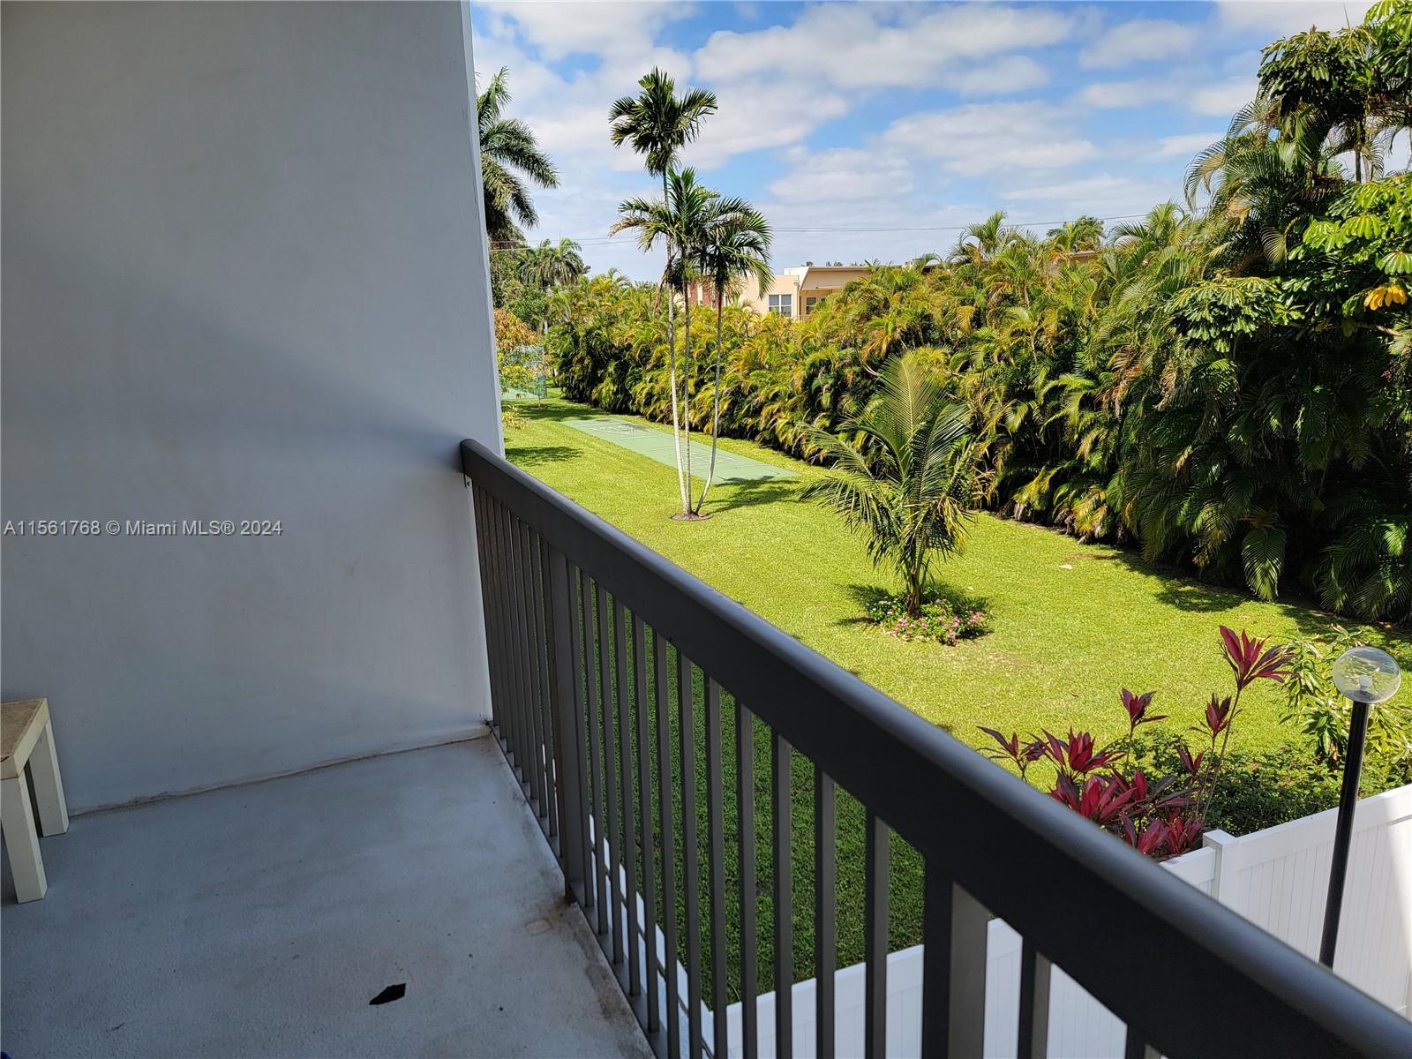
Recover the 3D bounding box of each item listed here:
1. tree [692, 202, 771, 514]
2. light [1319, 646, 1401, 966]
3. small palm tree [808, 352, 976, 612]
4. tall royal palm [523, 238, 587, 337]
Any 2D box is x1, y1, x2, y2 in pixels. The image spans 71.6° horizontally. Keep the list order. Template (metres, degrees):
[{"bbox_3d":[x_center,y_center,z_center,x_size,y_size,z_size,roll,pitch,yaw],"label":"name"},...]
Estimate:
[{"bbox_3d":[0.620,-3.713,21.771,1.730,6.847,1.730,-1,12,0],"label":"tree"},{"bbox_3d":[3.542,1.939,5.446,0.295,2.680,0.295,-1,12,0],"label":"light"},{"bbox_3d":[2.662,-0.586,14.023,2.528,3.823,2.528,-1,12,0],"label":"small palm tree"},{"bbox_3d":[-11.291,-16.620,74.811,4.838,10.807,4.838,-1,12,0],"label":"tall royal palm"}]

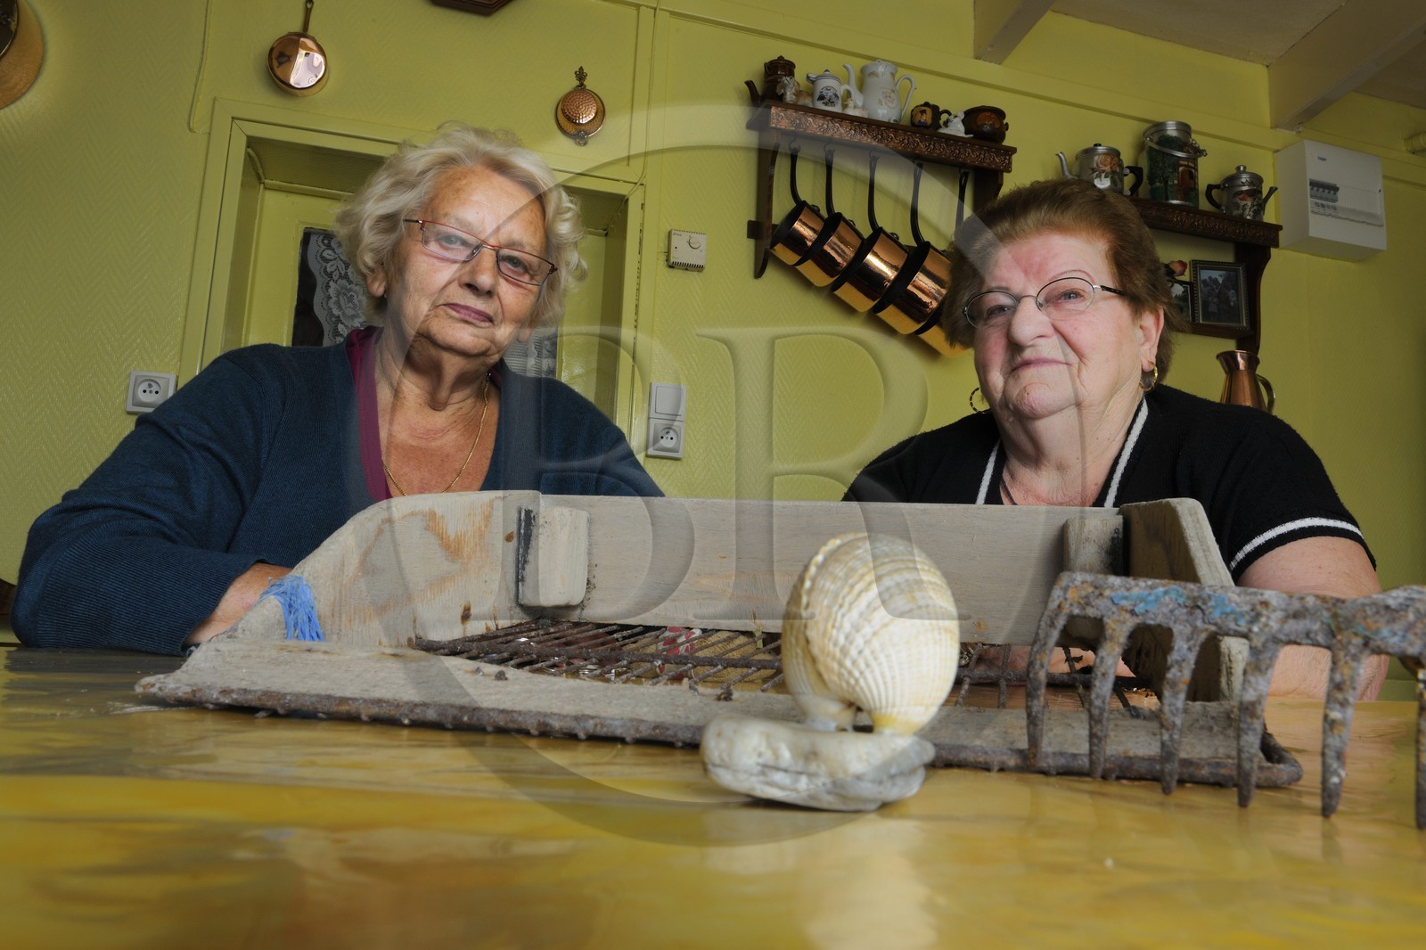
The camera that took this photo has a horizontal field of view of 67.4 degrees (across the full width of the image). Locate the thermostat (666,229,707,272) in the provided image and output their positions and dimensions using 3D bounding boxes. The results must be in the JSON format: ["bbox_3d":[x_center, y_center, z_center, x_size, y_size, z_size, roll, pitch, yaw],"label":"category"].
[{"bbox_3d":[-0.053,-0.455,2.173,0.074,0.073,0.026,5,-10,-15],"label":"thermostat"}]

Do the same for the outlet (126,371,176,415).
[{"bbox_3d":[-0.981,-0.143,1.871,0.074,0.074,0.014,5,-10,-15],"label":"outlet"}]

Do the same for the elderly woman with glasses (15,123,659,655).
[{"bbox_3d":[-0.272,0.274,0.817,0.570,1.260,0.660,5,-9,-15],"label":"elderly woman with glasses"}]

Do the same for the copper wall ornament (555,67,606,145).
[{"bbox_3d":[-0.277,-0.771,2.241,0.105,0.177,0.035,5,-9,-15],"label":"copper wall ornament"}]

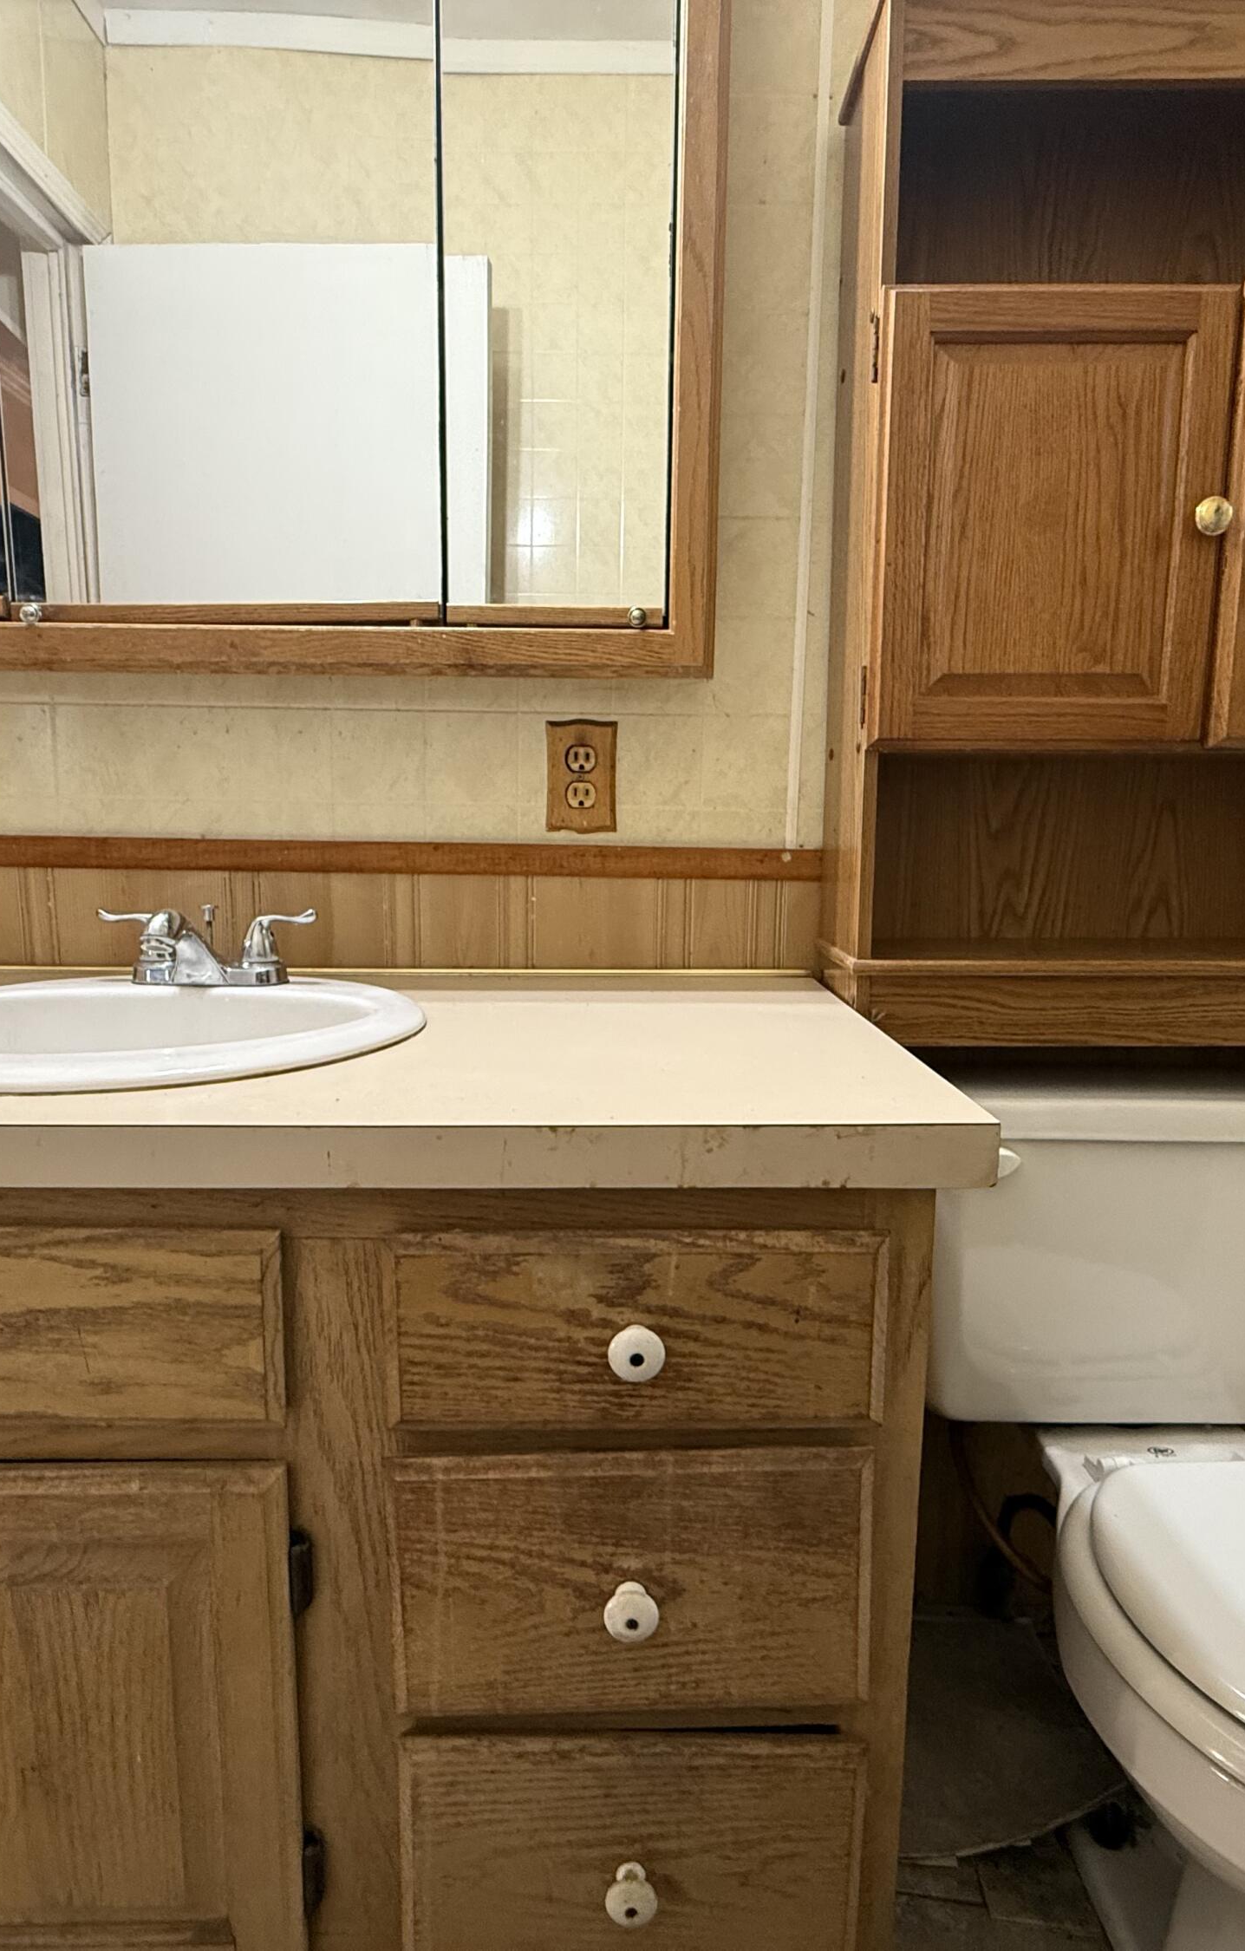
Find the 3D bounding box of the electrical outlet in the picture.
[{"bbox_3d":[-0.043,-0.216,1.148,0.076,0.121,0.012,1,9,0],"label":"electrical outlet"}]

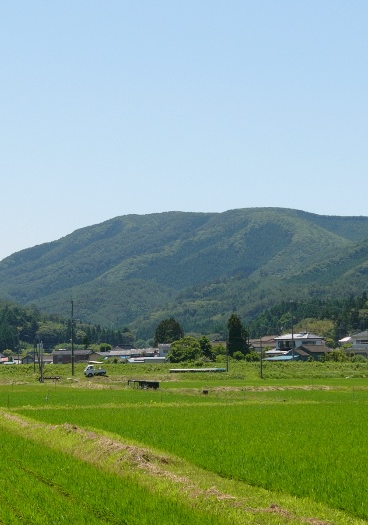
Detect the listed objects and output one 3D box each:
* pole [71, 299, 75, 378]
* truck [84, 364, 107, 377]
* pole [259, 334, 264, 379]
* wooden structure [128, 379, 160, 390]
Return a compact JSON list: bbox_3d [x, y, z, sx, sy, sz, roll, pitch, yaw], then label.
[{"bbox_3d":[-17.078,11.714,240.000,0.400,11.600,0.400,0,-4,0],"label":"pole"},{"bbox_3d":[-13.114,16.170,231.000,3.320,1.800,1.420,0,-4,-8],"label":"truck"},{"bbox_3d":[11.811,14.307,237.000,0.290,6.600,0.290,0,-4,0],"label":"pole"},{"bbox_3d":[-3.726,11.710,148.000,3.100,1.020,1.500,0,-4,0],"label":"wooden structure"}]

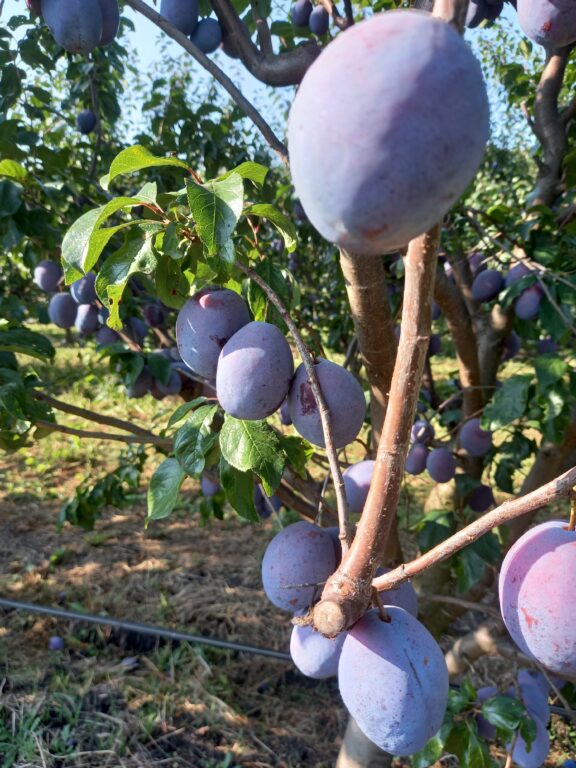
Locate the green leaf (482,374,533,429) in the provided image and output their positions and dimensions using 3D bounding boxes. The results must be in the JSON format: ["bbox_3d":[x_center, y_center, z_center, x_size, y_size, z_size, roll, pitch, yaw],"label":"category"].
[{"bbox_3d":[0.269,0.021,0.680,0.048,0.083,0.025,43,12,16],"label":"green leaf"}]

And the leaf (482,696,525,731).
[{"bbox_3d":[0.206,0.315,0.530,0.042,0.017,0.034,2,41,20],"label":"leaf"}]

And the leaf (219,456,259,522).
[{"bbox_3d":[-0.036,0.070,0.385,0.024,0.056,0.013,-19,9,-9],"label":"leaf"}]

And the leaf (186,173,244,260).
[{"bbox_3d":[-0.048,-0.108,0.360,0.035,0.057,0.019,0,9,3],"label":"leaf"}]

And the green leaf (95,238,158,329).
[{"bbox_3d":[-0.107,-0.067,0.370,0.028,0.061,0.020,23,9,24],"label":"green leaf"}]

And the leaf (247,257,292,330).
[{"bbox_3d":[-0.013,-0.059,0.375,0.028,0.053,0.015,1,9,6],"label":"leaf"}]

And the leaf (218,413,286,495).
[{"bbox_3d":[-0.023,0.044,0.355,0.039,0.058,0.020,-21,-9,1],"label":"leaf"}]

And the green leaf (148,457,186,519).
[{"bbox_3d":[-0.086,0.073,0.385,0.019,0.051,0.013,24,9,18],"label":"green leaf"}]

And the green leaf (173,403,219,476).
[{"bbox_3d":[-0.062,0.038,0.375,0.023,0.050,0.016,17,10,25],"label":"green leaf"}]

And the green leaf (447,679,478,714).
[{"bbox_3d":[0.173,0.311,0.550,0.030,0.034,0.024,7,17,2],"label":"green leaf"}]

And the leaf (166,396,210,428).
[{"bbox_3d":[-0.068,0.019,0.370,0.036,0.012,0.022,-36,21,0],"label":"leaf"}]

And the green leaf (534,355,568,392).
[{"bbox_3d":[0.418,-0.017,0.880,0.052,0.060,0.032,1,12,6],"label":"green leaf"}]

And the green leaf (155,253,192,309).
[{"bbox_3d":[-0.077,-0.071,0.375,0.024,0.040,0.014,-14,-6,-7],"label":"green leaf"}]

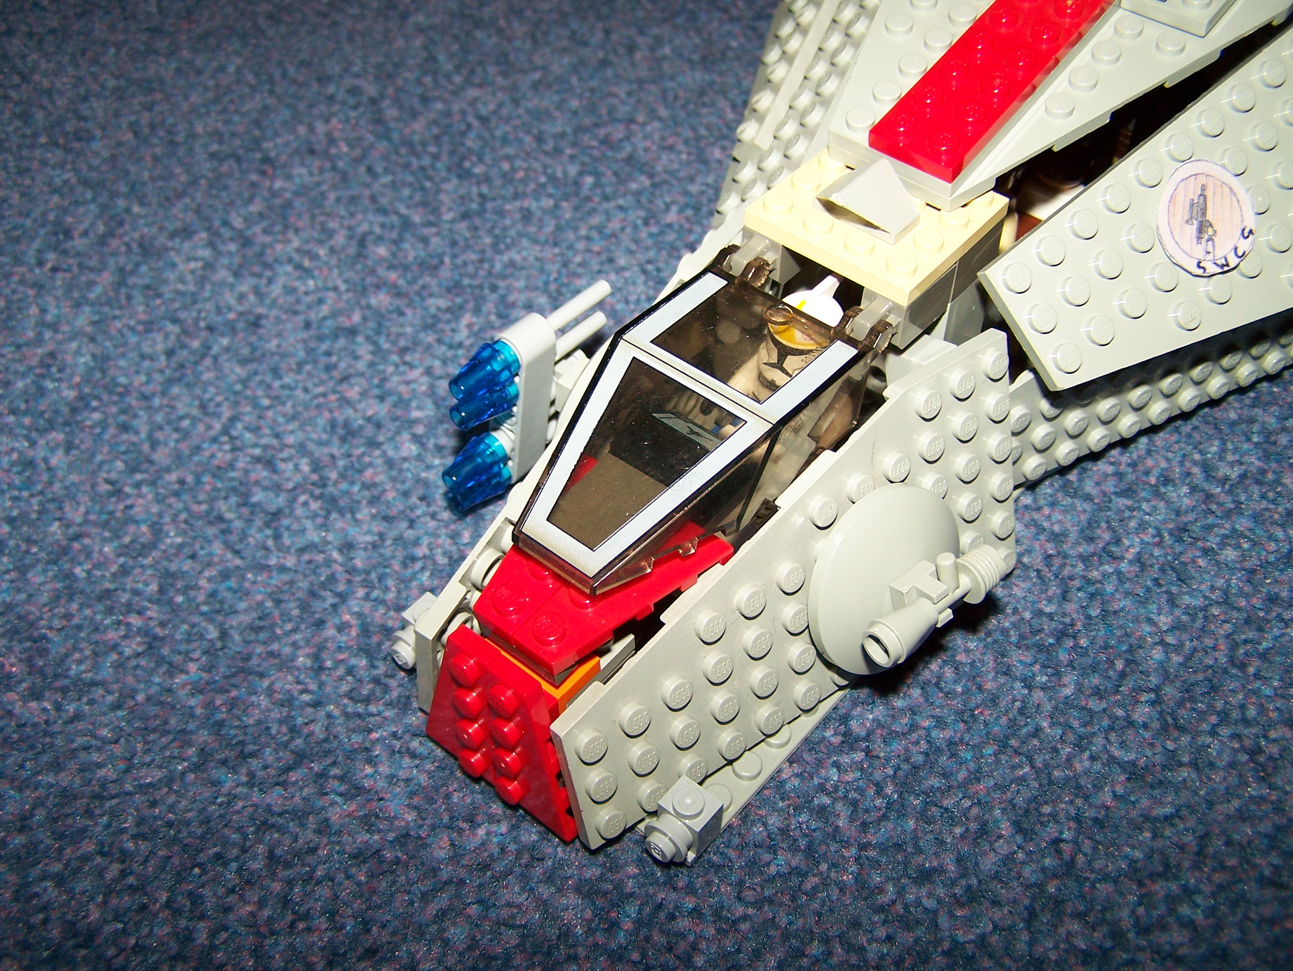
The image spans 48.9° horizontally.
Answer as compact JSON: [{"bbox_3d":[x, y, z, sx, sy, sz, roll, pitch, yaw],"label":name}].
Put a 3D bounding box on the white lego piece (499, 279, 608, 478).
[{"bbox_3d":[-0.018,-0.020,0.267,0.008,0.040,0.025,38,56,19],"label":"white lego piece"}]

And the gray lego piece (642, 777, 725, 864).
[{"bbox_3d":[0.005,0.054,0.225,0.008,0.011,0.011,32,55,25],"label":"gray lego piece"}]

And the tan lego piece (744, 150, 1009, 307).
[{"bbox_3d":[0.039,-0.046,0.239,0.032,0.005,0.032,32,55,25],"label":"tan lego piece"}]

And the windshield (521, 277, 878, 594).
[{"bbox_3d":[0.005,-0.009,0.220,0.032,0.019,0.059,32,55,25],"label":"windshield"}]

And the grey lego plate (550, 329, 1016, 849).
[{"bbox_3d":[0.025,0.015,0.226,0.096,0.048,0.005,-29,36,-26],"label":"grey lego plate"}]

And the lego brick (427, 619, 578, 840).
[{"bbox_3d":[-0.024,0.038,0.221,0.032,0.032,0.005,33,52,26],"label":"lego brick"}]

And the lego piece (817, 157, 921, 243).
[{"bbox_3d":[0.036,-0.048,0.232,0.016,0.010,0.008,32,55,25],"label":"lego piece"}]

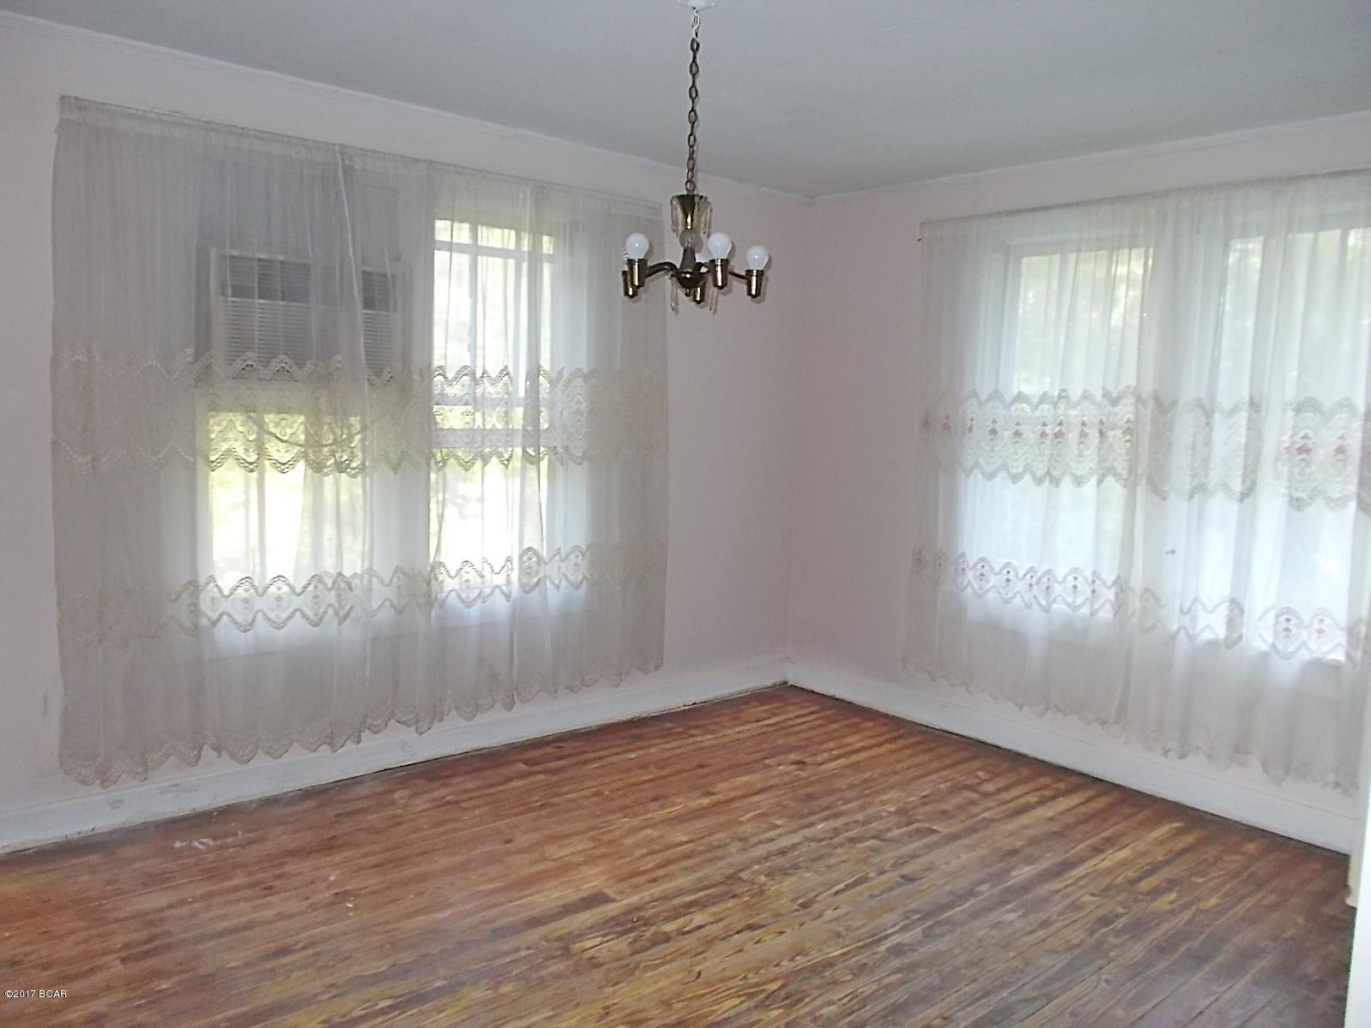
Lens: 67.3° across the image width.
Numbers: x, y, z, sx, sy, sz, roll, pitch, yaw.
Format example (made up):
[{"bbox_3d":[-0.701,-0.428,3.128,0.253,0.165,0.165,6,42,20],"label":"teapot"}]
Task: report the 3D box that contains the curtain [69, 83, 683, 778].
[{"bbox_3d":[-1.003,-0.239,3.939,2.435,2.160,0.100,-3,8,-41],"label":"curtain"}]

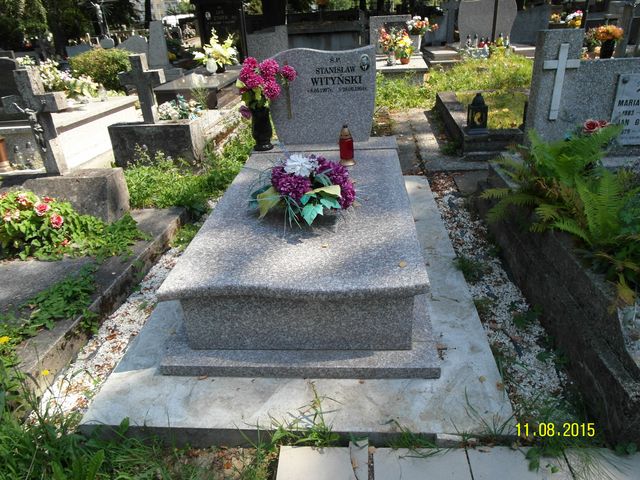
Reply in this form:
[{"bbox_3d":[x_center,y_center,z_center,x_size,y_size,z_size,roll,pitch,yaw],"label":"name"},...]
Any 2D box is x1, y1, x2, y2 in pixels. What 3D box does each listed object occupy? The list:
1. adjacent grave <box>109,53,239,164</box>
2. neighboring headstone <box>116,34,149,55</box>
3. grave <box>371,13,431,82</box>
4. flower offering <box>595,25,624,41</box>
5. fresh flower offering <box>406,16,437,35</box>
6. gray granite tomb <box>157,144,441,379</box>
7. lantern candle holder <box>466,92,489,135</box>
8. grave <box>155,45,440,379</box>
[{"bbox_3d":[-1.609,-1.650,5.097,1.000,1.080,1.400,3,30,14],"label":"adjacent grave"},{"bbox_3d":[-4.057,-4.187,9.600,0.700,0.850,0.250,-1,29,6],"label":"neighboring headstone"},{"bbox_3d":[1.202,-2.957,7.047,0.950,1.080,1.600,-1,29,6],"label":"grave"},{"bbox_3d":[3.778,-2.706,5.800,0.370,0.220,0.310,-1,29,6],"label":"flower offering"},{"bbox_3d":[1.694,-3.571,7.403,0.440,0.270,0.340,-1,29,6],"label":"fresh flower offering"},{"bbox_3d":[-0.029,-0.090,2.610,1.163,0.406,1.980,-1,29,6],"label":"gray granite tomb"},{"bbox_3d":[1.474,-1.182,4.142,0.180,0.360,0.180,-1,29,6],"label":"lantern candle holder"},{"bbox_3d":[-0.051,-0.393,2.474,1.163,1.069,2.035,-1,29,6],"label":"grave"}]

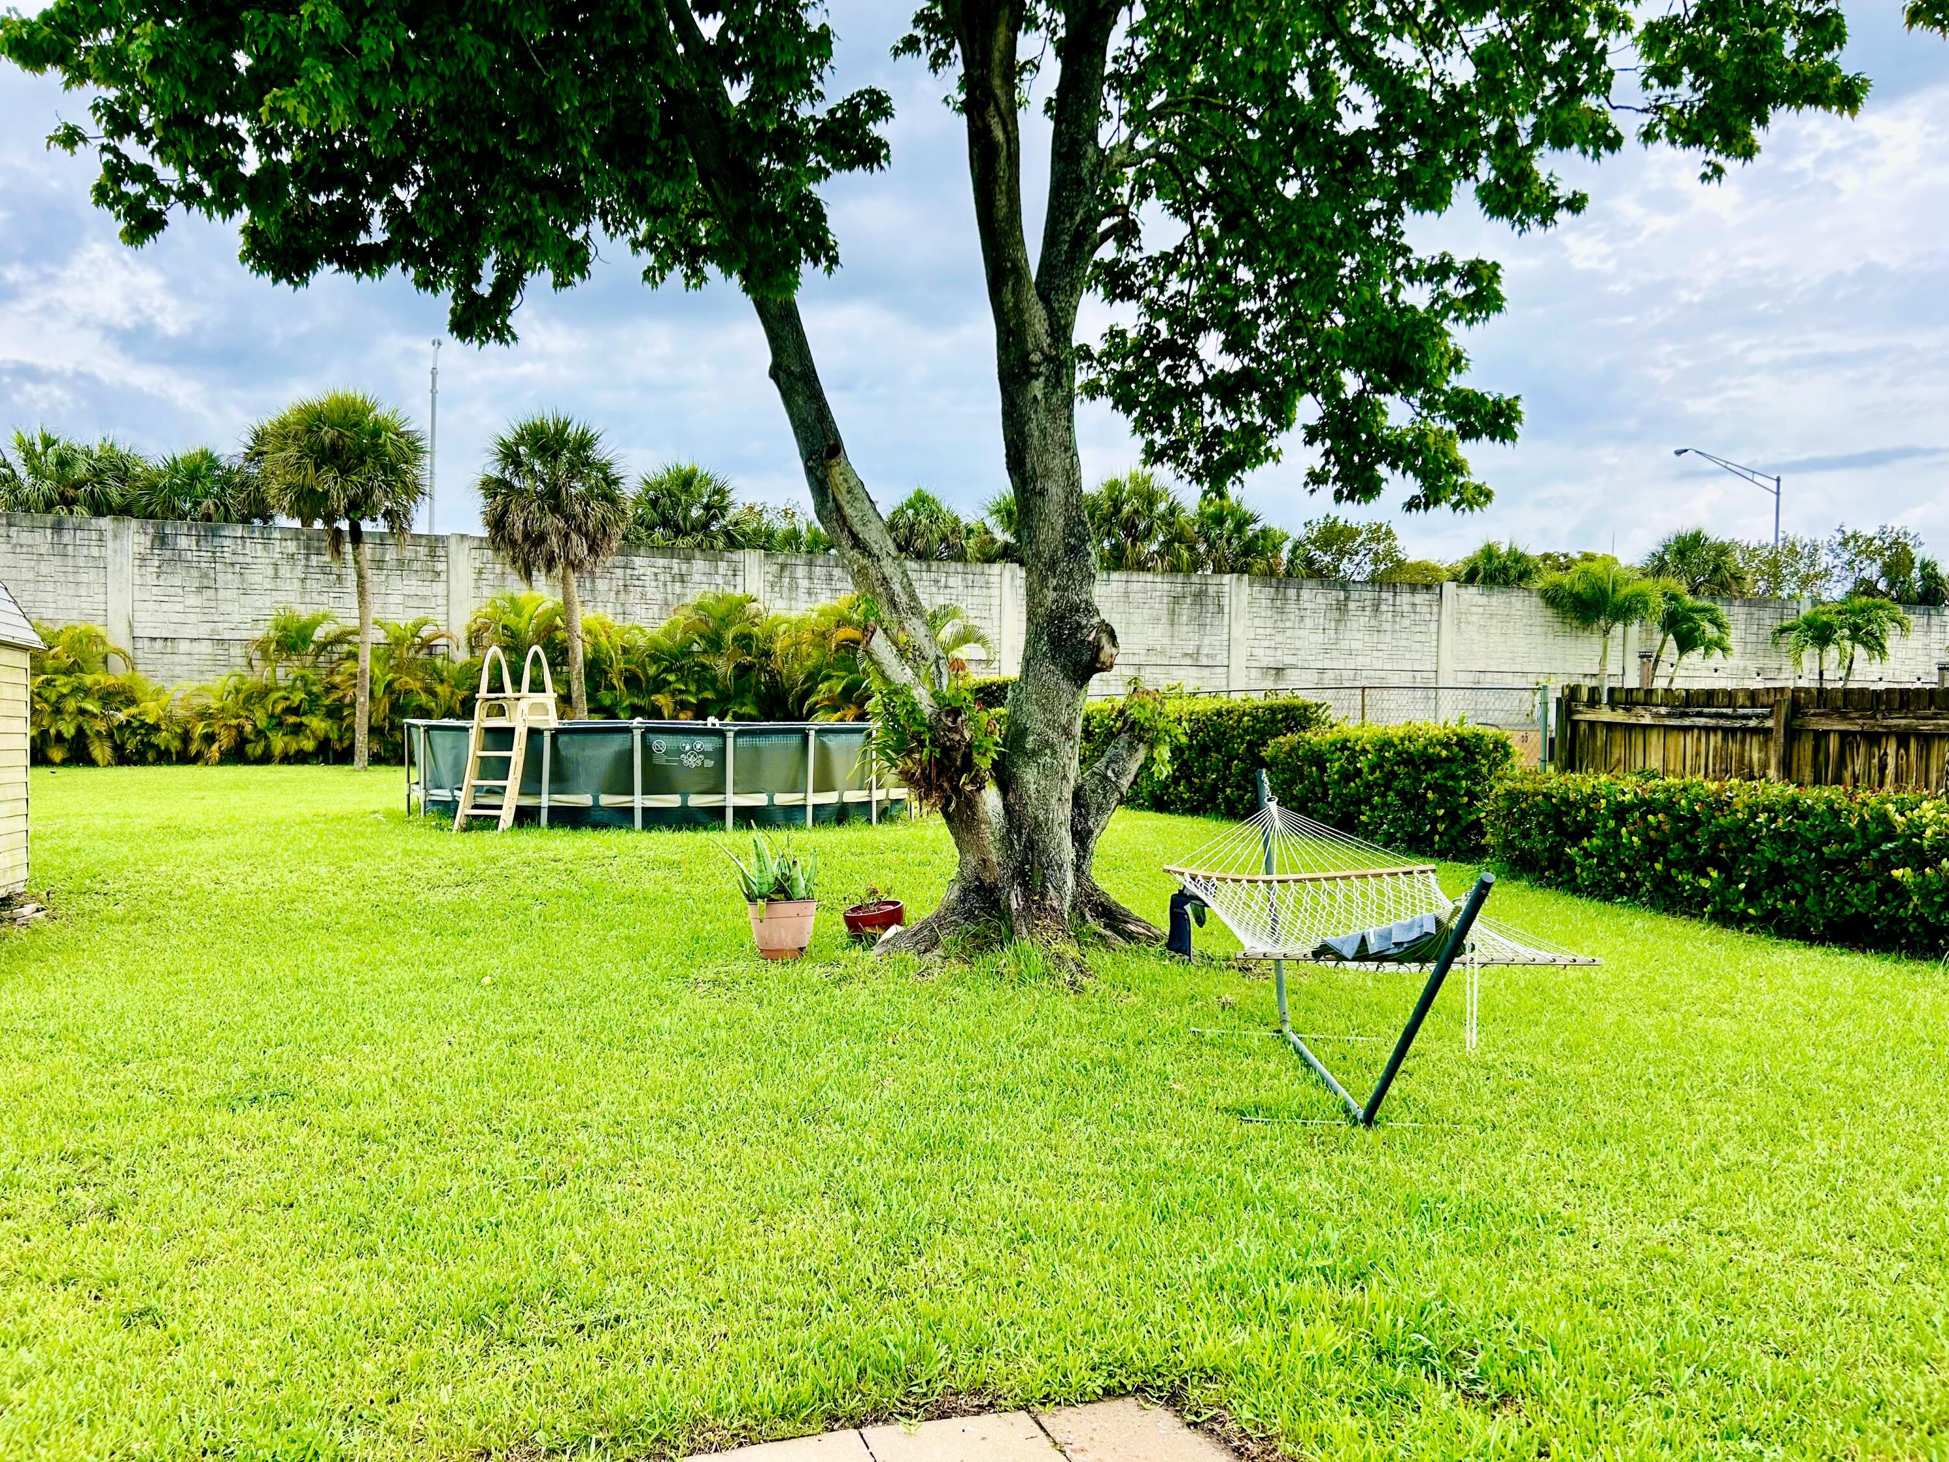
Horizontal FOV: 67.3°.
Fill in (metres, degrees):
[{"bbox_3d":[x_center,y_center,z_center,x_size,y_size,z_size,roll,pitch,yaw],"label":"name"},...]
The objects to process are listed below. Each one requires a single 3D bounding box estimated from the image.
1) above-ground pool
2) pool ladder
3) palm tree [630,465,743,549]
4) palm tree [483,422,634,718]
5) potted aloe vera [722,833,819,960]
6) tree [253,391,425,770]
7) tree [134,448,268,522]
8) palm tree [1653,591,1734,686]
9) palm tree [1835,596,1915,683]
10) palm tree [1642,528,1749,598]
[{"bbox_3d":[-4.124,0.537,20.009,6.800,1.280,6.800,0,1,0],"label":"above-ground pool"},{"bbox_3d":[-5.251,0.070,16.753,0.680,2.070,1.250,1,1,22],"label":"pool ladder"},{"bbox_3d":[-7.884,-3.293,40.000,3.300,8.100,3.300,1,1,0],"label":"palm tree"},{"bbox_3d":[-7.550,-2.476,26.300,2.700,6.400,2.700,0,1,-19],"label":"palm tree"},{"bbox_3d":[-1.264,1.027,9.100,0.570,0.790,0.550,0,1,0],"label":"potted aloe vera"},{"bbox_3d":[-12.997,-3.075,30.000,3.450,7.736,3.400,1,1,0],"label":"tree"},{"bbox_3d":[-19.570,-3.268,37.000,3.500,7.819,3.500,1,1,0],"label":"tree"},{"bbox_3d":[13.606,-0.705,27.992,1.900,3.900,1.900,1,1,19],"label":"palm tree"},{"bbox_3d":[17.406,-0.681,28.492,1.800,3.900,1.800,1,1,19],"label":"palm tree"},{"bbox_3d":[23.022,-2.627,46.967,3.400,7.700,3.400,1,1,19],"label":"palm tree"}]

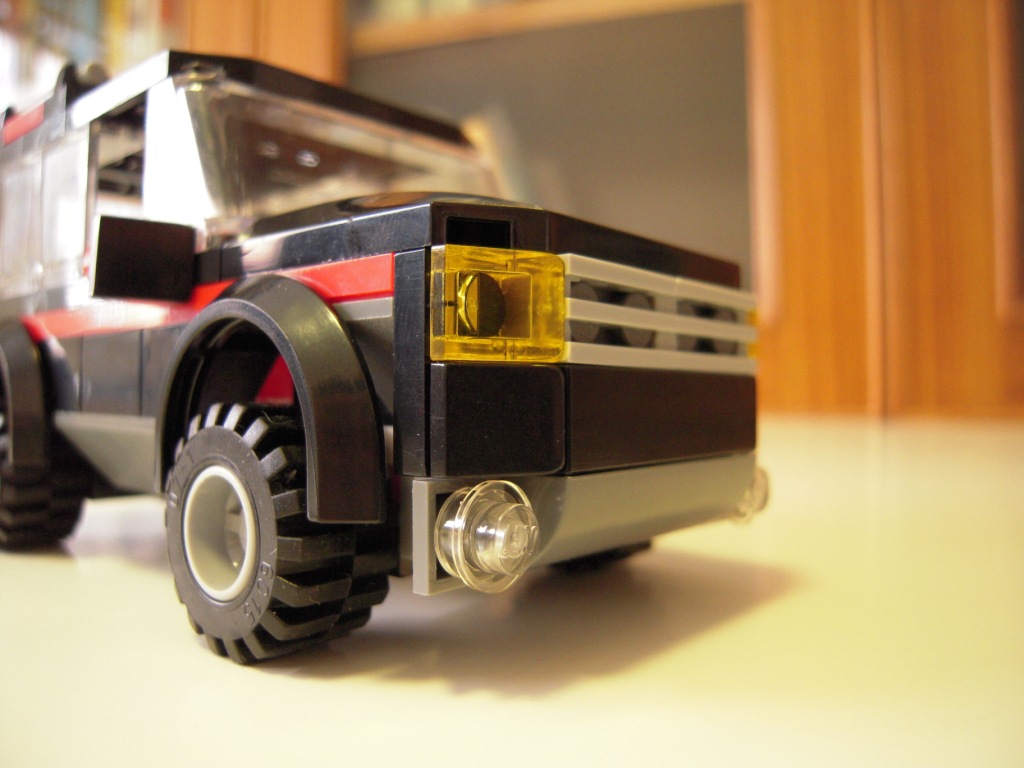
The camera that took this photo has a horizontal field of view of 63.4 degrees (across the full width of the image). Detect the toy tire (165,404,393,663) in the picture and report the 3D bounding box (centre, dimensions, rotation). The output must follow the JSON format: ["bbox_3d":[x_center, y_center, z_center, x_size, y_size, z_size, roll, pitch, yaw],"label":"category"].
[{"bbox_3d":[-0.020,0.012,0.071,0.021,0.021,0.012,-1,-2,41],"label":"toy tire"}]

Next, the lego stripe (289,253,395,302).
[{"bbox_3d":[-0.013,-0.008,0.067,0.014,0.003,0.004,-1,-2,41],"label":"lego stripe"}]

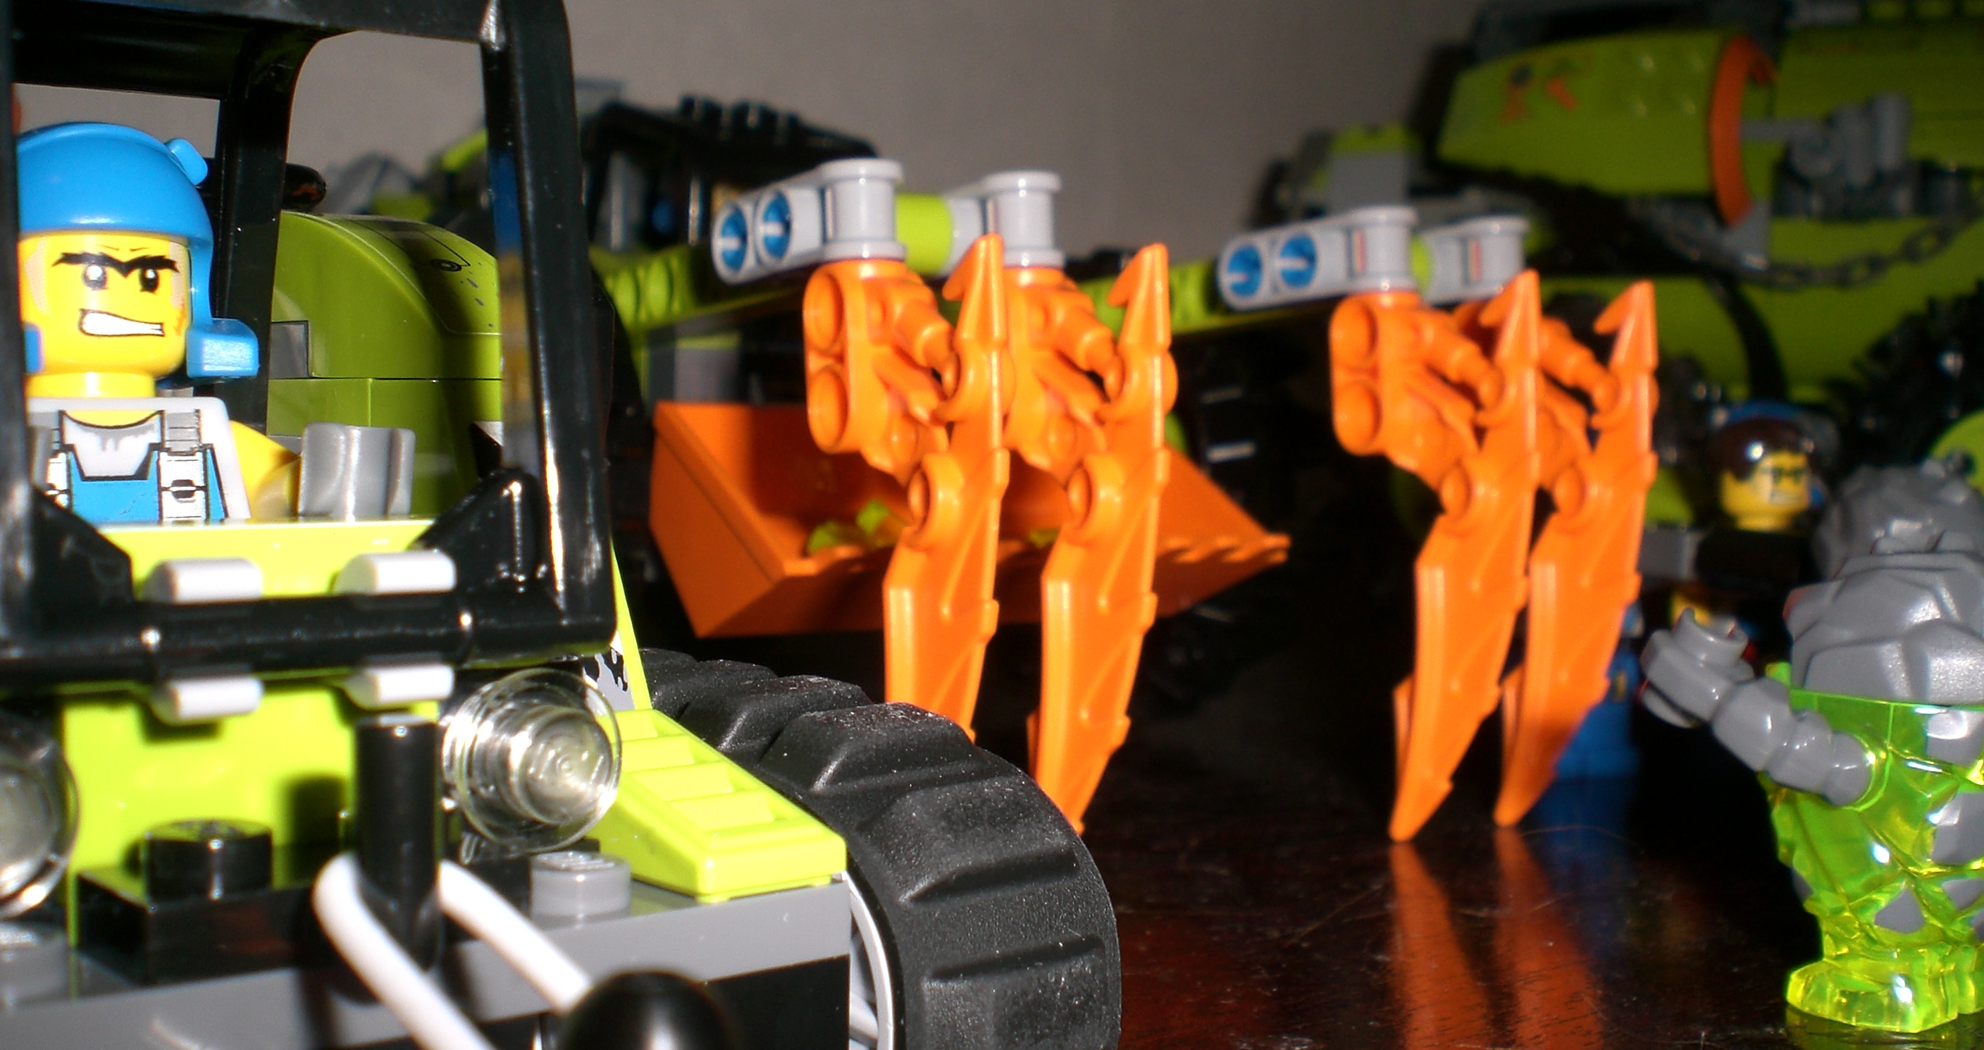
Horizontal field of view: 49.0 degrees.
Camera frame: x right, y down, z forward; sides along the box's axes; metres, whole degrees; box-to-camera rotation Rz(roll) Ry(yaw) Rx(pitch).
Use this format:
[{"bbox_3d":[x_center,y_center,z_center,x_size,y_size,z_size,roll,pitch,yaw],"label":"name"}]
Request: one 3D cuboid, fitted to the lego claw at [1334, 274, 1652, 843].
[{"bbox_3d":[0.050,0.004,0.213,0.024,0.056,0.024,-1,4,-34],"label":"lego claw"}]

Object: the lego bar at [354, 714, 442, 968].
[{"bbox_3d":[-0.024,0.013,0.089,0.003,0.010,0.003,-2,4,-40],"label":"lego bar"}]

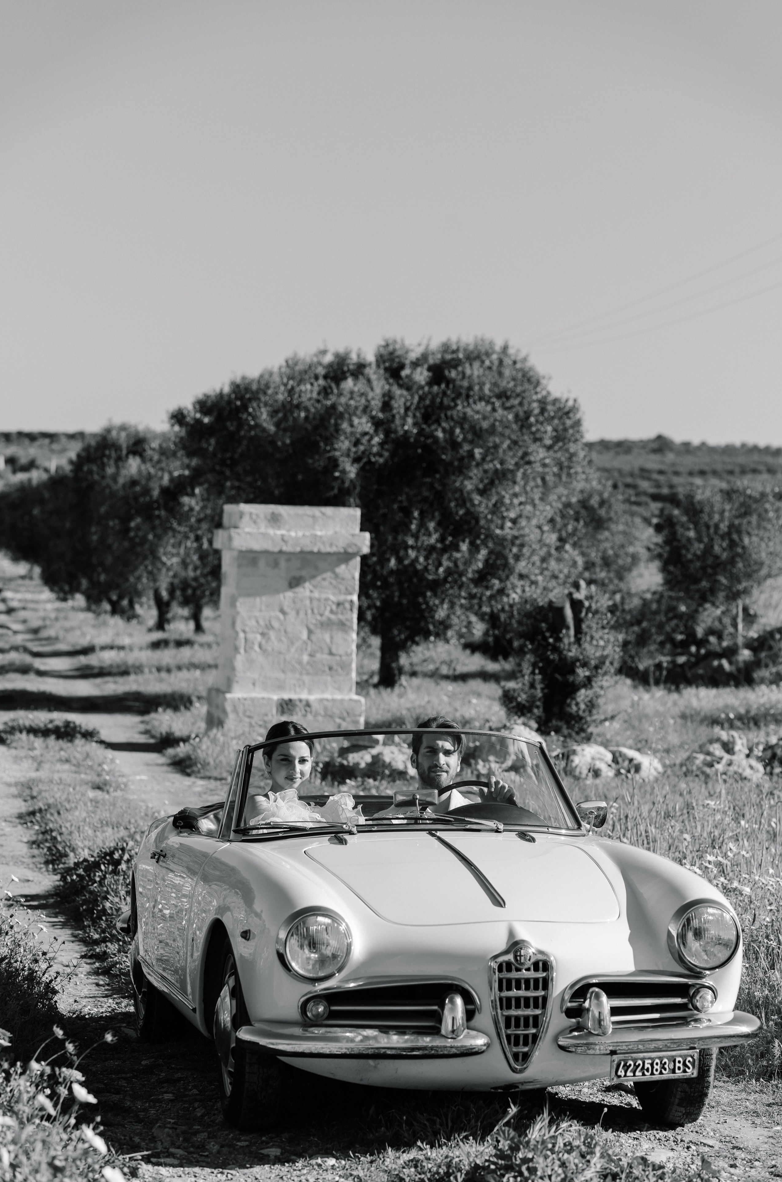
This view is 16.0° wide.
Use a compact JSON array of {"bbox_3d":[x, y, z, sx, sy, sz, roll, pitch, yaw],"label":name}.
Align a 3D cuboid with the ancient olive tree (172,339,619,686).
[{"bbox_3d":[0.060,-1.033,36.500,5.800,4.550,5.500,1,0,0],"label":"ancient olive tree"}]

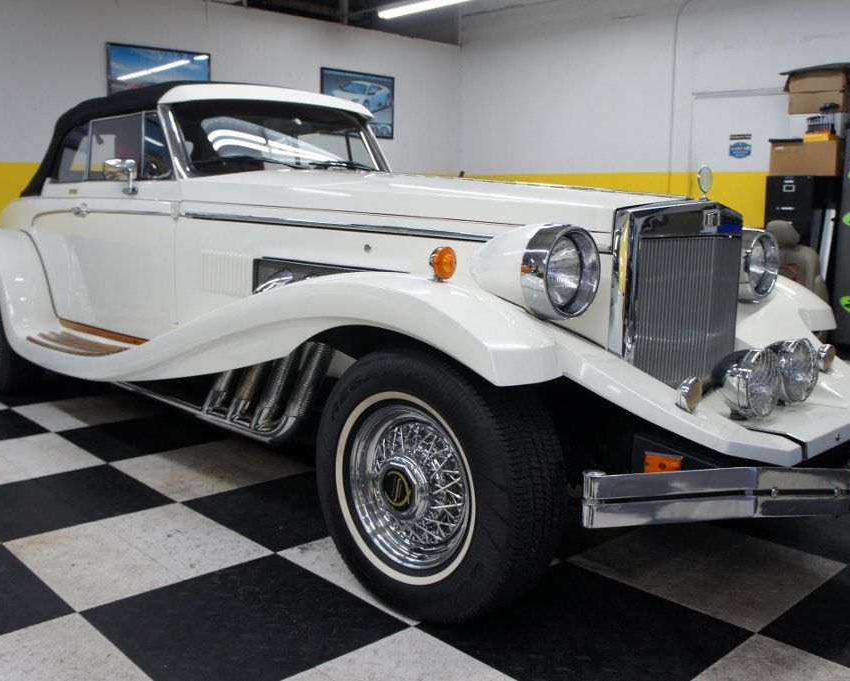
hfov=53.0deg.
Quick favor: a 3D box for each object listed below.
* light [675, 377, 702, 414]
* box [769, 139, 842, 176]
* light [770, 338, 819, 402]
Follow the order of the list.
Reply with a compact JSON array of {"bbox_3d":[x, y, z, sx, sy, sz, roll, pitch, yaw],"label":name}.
[{"bbox_3d":[0.647,0.130,2.101,0.085,0.092,0.055,-8,12,-43],"label":"light"},{"bbox_3d":[3.062,-1.419,6.727,0.420,0.275,0.540,-8,12,-43],"label":"box"},{"bbox_3d":[0.965,0.080,2.301,0.170,0.174,0.120,-6,11,-38],"label":"light"}]

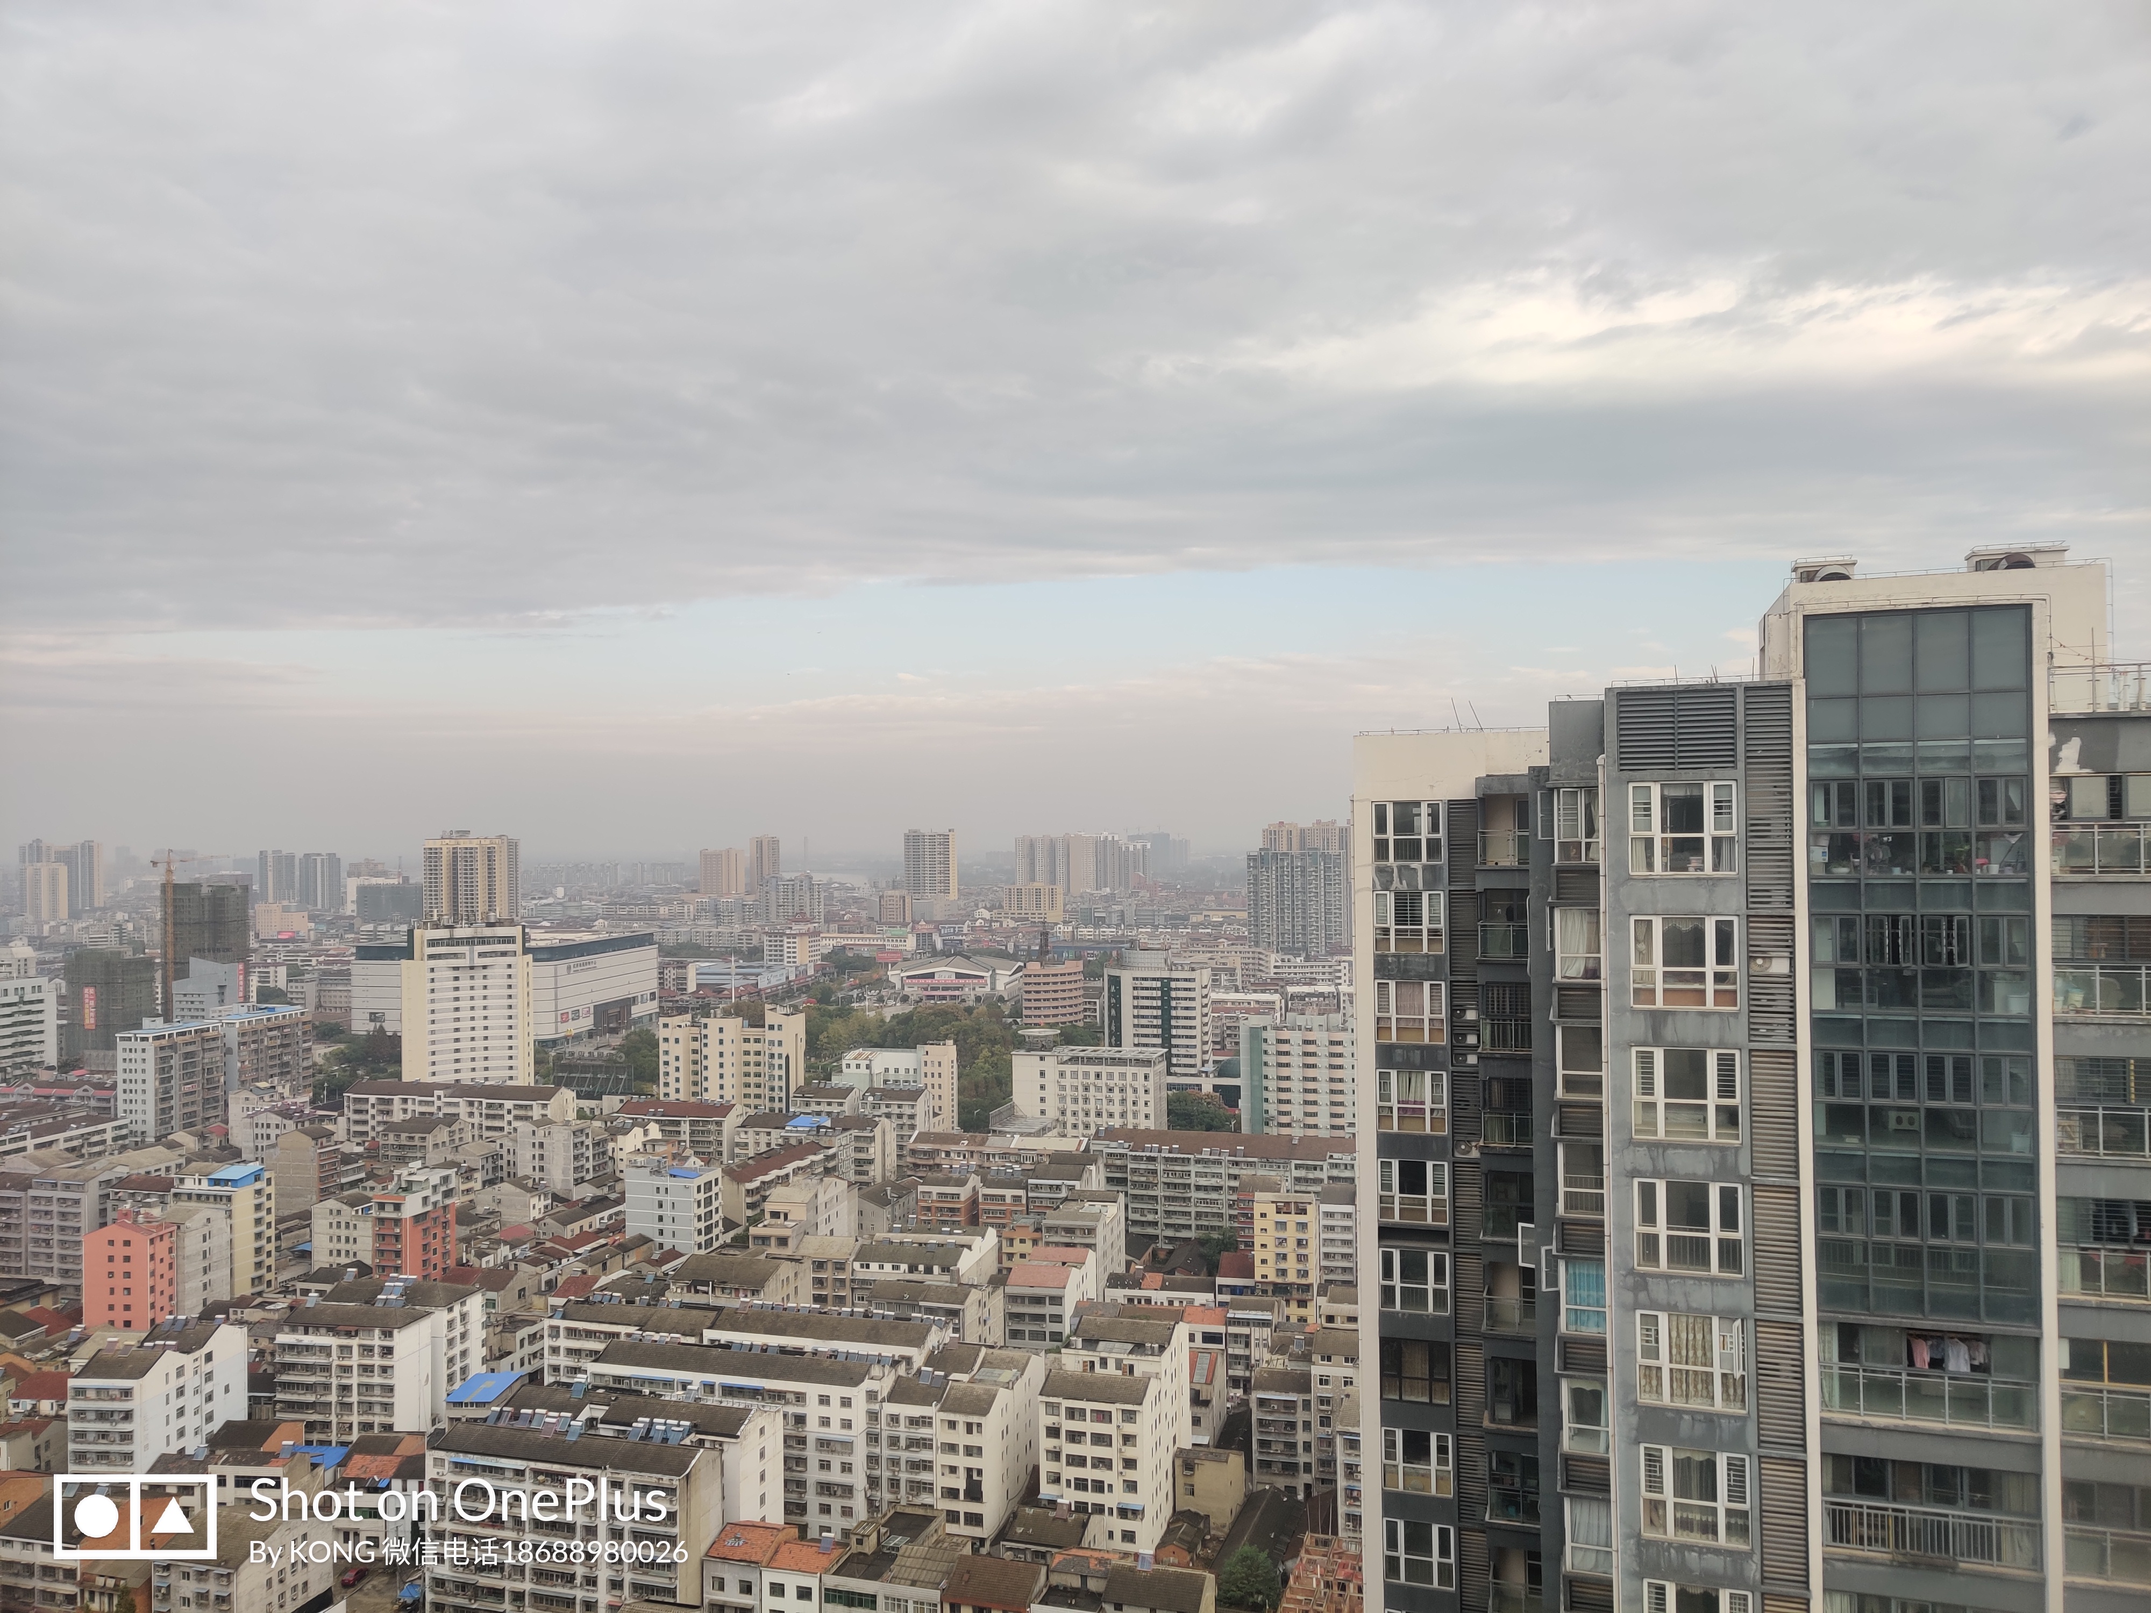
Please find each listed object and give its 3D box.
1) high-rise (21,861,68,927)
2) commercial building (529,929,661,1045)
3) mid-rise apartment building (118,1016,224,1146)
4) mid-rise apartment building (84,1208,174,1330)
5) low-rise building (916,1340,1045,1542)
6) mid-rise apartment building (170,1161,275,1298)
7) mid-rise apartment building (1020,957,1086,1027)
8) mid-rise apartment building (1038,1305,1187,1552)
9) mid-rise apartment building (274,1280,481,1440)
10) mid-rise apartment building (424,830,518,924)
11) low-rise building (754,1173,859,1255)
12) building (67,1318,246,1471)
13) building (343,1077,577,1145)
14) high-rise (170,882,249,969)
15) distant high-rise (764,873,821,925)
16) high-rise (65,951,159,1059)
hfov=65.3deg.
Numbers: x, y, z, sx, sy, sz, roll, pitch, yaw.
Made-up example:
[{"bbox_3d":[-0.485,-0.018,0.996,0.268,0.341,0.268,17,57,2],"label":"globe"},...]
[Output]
[{"bbox_3d":[-1053.420,91.460,1714.330,44.000,66.000,20.000,-1,-1,12],"label":"high-rise"},{"bbox_3d":[-267.688,84.858,797.907,99.087,42.000,101.635,-1,-1,13],"label":"commercial building"},{"bbox_3d":[-274.104,83.882,509.321,12.780,36.000,28.786,-1,-1,12],"label":"mid-rise apartment building"},{"bbox_3d":[-175.946,86.896,312.479,12.894,22.500,7.976,-1,-1,6],"label":"mid-rise apartment building"},{"bbox_3d":[-11.330,87.120,228.480,7.800,21.500,19.300,-1,-1,21],"label":"low-rise building"},{"bbox_3d":[-175.930,87.970,347.000,14.600,26.300,12.000,-1,-1,15],"label":"mid-rise apartment building"},{"bbox_3d":[-9.350,84.950,739.040,28.000,38.000,19.000,-1,-1,8],"label":"mid-rise apartment building"},{"bbox_3d":[5.812,83.228,226.768,14.306,23.800,28.138,-1,-1,14],"label":"mid-rise apartment building"},{"bbox_3d":[-108.330,87.610,262.490,22.500,23.500,20.000,-1,-1,13],"label":"mid-rise apartment building"},{"bbox_3d":[-433.323,66.768,1209.121,63.000,93.000,20.000,0,-1,-9],"label":"mid-rise apartment building"},{"bbox_3d":[-55.020,88.530,338.970,9.800,22.300,25.000,-1,-1,19],"label":"low-rise building"},{"bbox_3d":[-134.400,88.940,247.300,10.500,20.200,25.500,-1,-1,4],"label":"building"},{"bbox_3d":[-173.700,90.460,473.480,65.000,24.300,13.000,-1,-1,14],"label":"building"},{"bbox_3d":[-417.210,72.810,807.240,35.000,73.000,17.000,-1,-1,6],"label":"high-rise"},{"bbox_3d":[-248.780,86.620,1474.270,47.000,51.000,16.500,-1,-1,14],"label":"distant high-rise"},{"bbox_3d":[-399.350,83.600,694.380,30.500,46.000,18.500,-1,-1,16],"label":"high-rise"}]

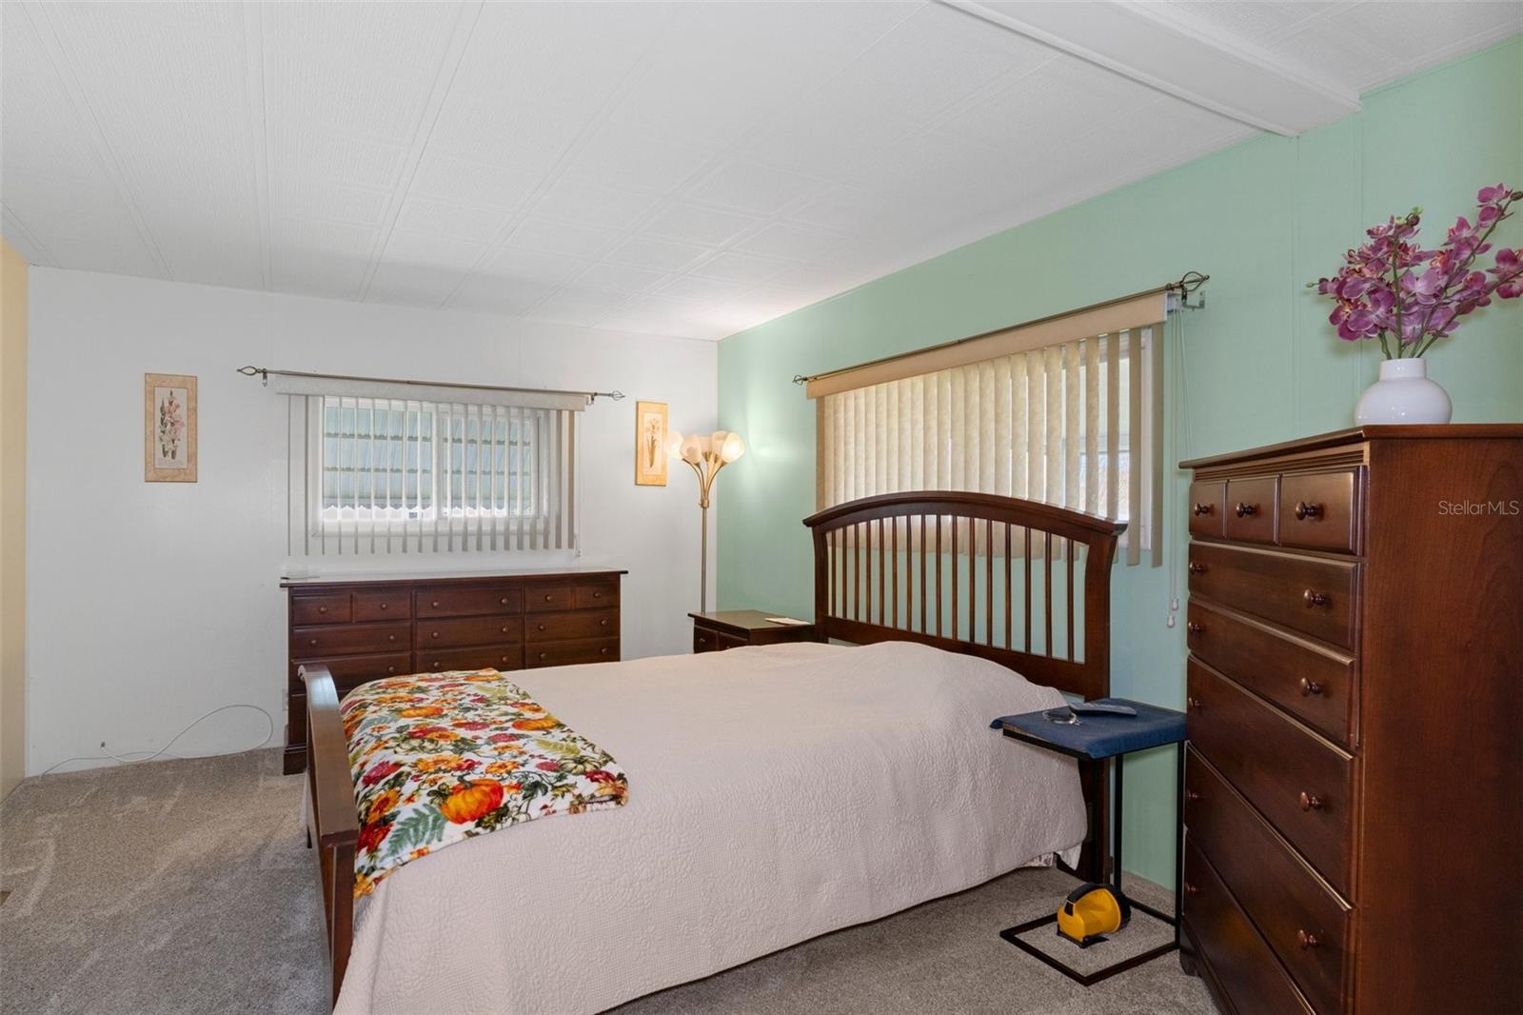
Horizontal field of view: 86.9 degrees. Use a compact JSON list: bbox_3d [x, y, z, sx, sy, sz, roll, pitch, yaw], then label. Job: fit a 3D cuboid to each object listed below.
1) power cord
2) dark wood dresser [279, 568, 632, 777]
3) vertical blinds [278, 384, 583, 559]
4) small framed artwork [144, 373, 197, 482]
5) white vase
[{"bbox_3d":[-2.827,1.096,3.794,0.911,0.234,0.070,0,0,-29],"label":"power cord"},{"bbox_3d":[-1.568,0.783,4.230,1.632,0.868,0.480,0,0,-29],"label":"dark wood dresser"},{"bbox_3d":[-1.728,-0.192,4.362,1.541,0.875,0.090,0,0,-29],"label":"vertical blinds"},{"bbox_3d":[-2.809,-0.375,3.826,0.203,0.502,0.020,0,0,-29],"label":"small framed artwork"},{"bbox_3d":[1.149,-0.191,1.438,0.140,0.148,0.140,0,0,0],"label":"white vase"}]

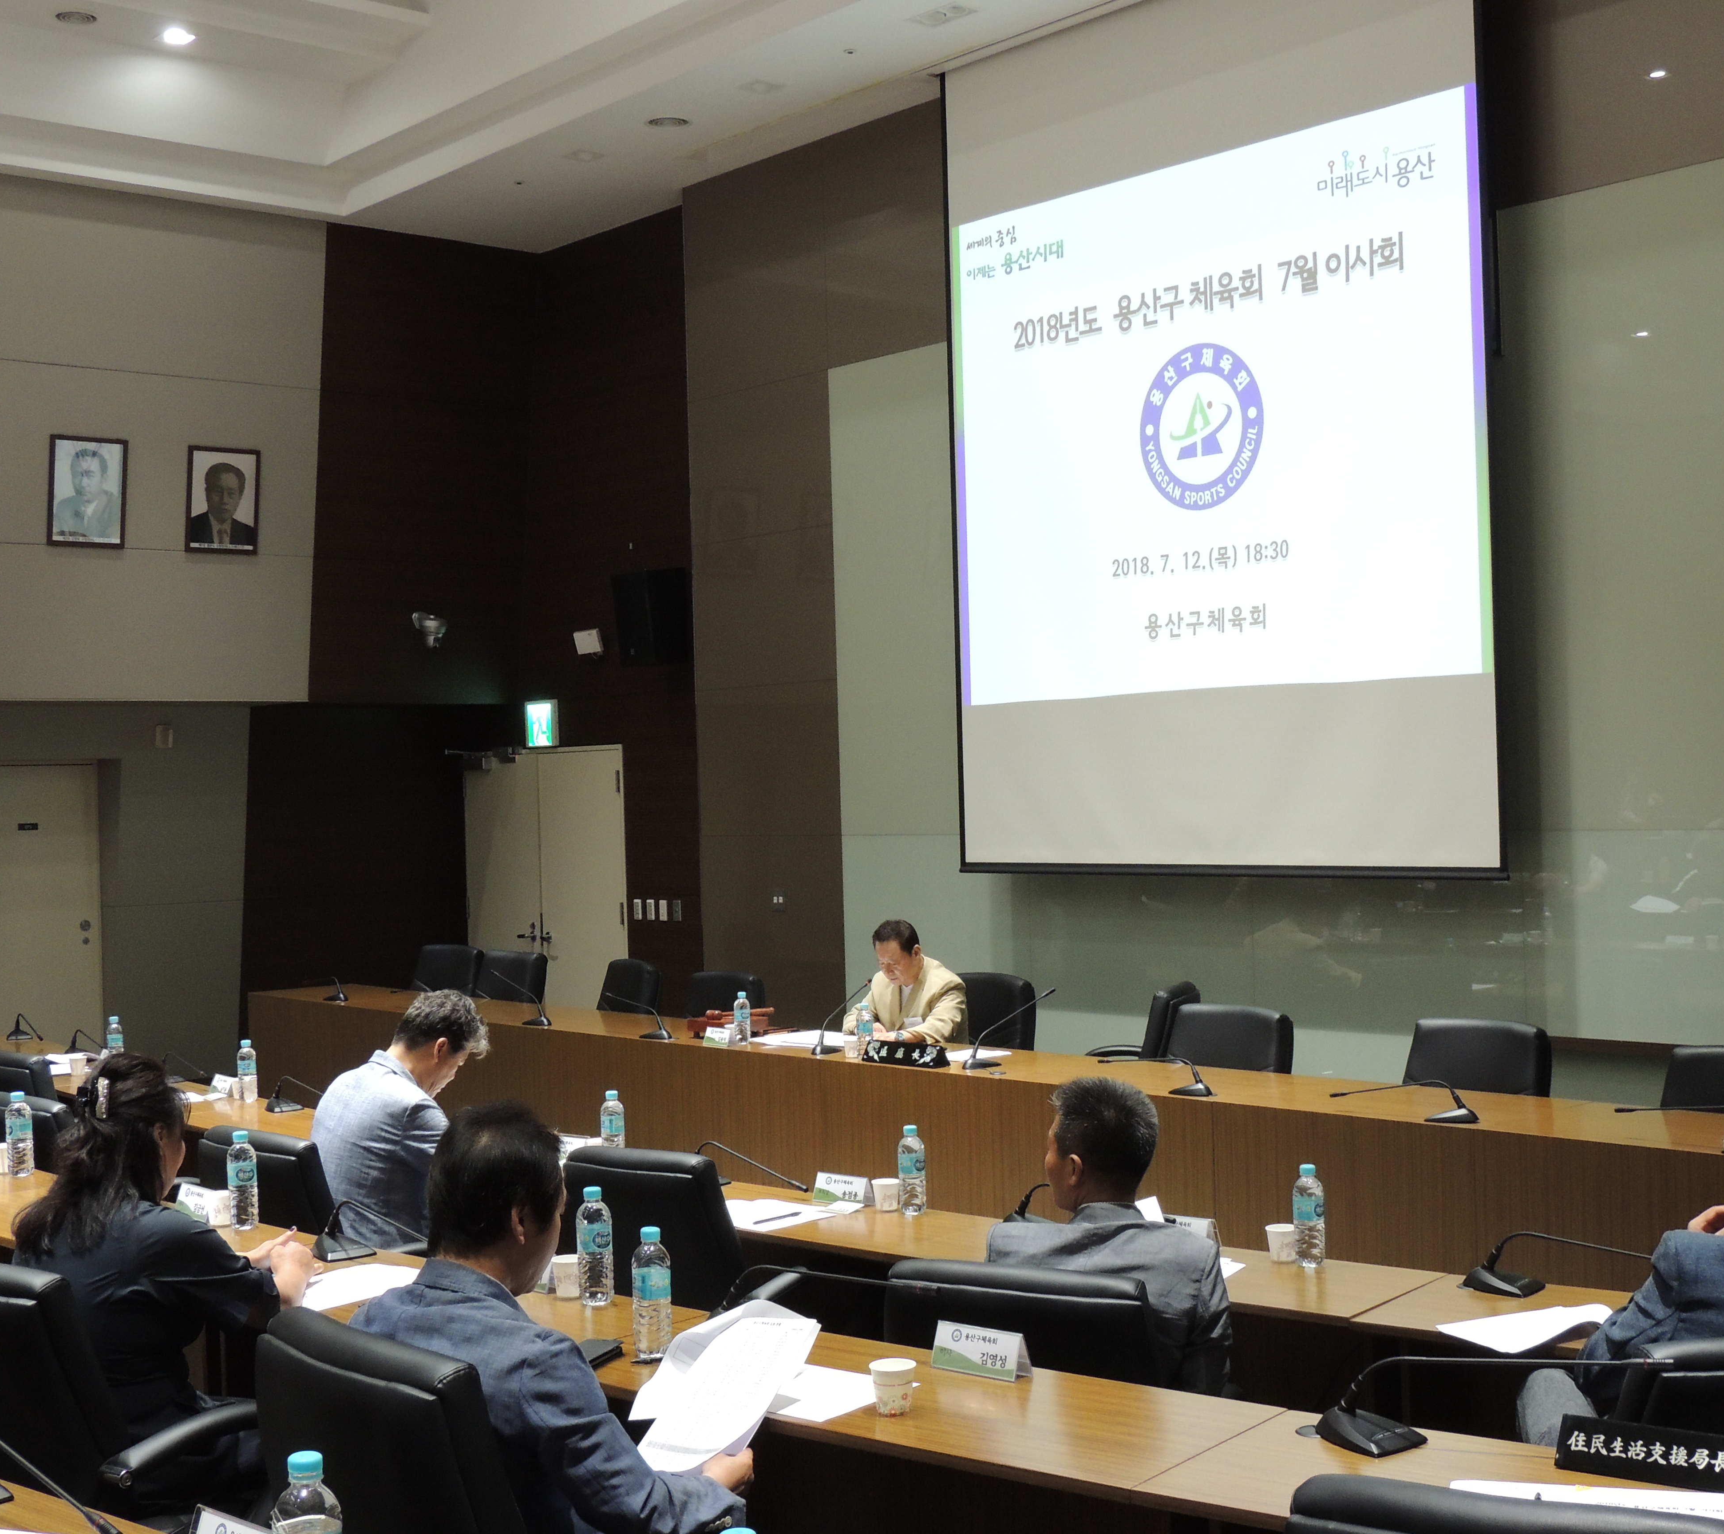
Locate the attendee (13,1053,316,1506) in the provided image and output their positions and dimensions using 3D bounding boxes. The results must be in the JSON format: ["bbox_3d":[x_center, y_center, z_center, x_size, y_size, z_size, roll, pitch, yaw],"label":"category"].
[{"bbox_3d":[-1.249,1.141,4.419,0.480,1.220,0.700,-2,-1,41],"label":"attendee"}]

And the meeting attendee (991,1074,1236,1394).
[{"bbox_3d":[0.524,1.190,4.487,0.560,1.220,0.760,-2,-1,34],"label":"meeting attendee"}]

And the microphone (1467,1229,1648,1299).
[{"bbox_3d":[1.412,0.986,4.653,0.140,0.120,0.480,-1,-1,-43],"label":"microphone"}]

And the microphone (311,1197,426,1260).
[{"bbox_3d":[-0.974,0.962,4.880,0.470,0.130,0.115,-2,-1,43],"label":"microphone"}]

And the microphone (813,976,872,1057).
[{"bbox_3d":[-0.052,1.009,9.550,0.340,0.285,0.115,-1,-1,-45],"label":"microphone"}]

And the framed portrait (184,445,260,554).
[{"bbox_3d":[-3.677,-1.532,13.645,0.440,0.600,0.035,-1,7,-41],"label":"framed portrait"}]

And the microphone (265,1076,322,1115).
[{"bbox_3d":[-1.876,1.116,8.061,0.140,0.120,0.470,-1,-1,-38],"label":"microphone"}]

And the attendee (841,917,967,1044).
[{"bbox_3d":[0.205,1.250,9.918,0.580,1.220,0.750,-2,-1,41],"label":"attendee"}]

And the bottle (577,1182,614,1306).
[{"bbox_3d":[-0.502,0.899,4.438,0.066,0.214,0.066,-2,-1,0],"label":"bottle"}]

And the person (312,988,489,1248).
[{"bbox_3d":[-1.080,1.204,6.120,0.740,1.270,0.520,-1,-1,-39],"label":"person"}]

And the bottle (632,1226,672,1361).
[{"bbox_3d":[-0.350,0.873,3.940,0.064,0.210,0.064,-2,-1,-5],"label":"bottle"}]

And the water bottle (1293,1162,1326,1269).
[{"bbox_3d":[0.950,0.955,5.038,0.065,0.214,0.065,-2,-1,0],"label":"water bottle"}]

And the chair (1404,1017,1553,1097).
[{"bbox_3d":[1.917,1.338,7.921,0.620,0.930,0.600,-1,-1,-40],"label":"chair"}]

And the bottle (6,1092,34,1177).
[{"bbox_3d":[-2.145,0.934,6.020,0.064,0.210,0.064,-2,-1,41],"label":"bottle"}]

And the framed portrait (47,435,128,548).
[{"bbox_3d":[-4.285,-1.520,13.116,0.440,0.600,0.035,-1,7,-41],"label":"framed portrait"}]

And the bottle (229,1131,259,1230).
[{"bbox_3d":[-1.374,0.917,5.244,0.065,0.214,0.065,-2,-1,0],"label":"bottle"}]

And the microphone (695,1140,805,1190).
[{"bbox_3d":[-0.319,1.052,6.202,0.140,0.120,0.510,-1,-1,-41],"label":"microphone"}]

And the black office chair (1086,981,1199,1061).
[{"bbox_3d":[1.033,1.387,9.841,0.620,0.940,0.600,-2,-1,20],"label":"black office chair"}]

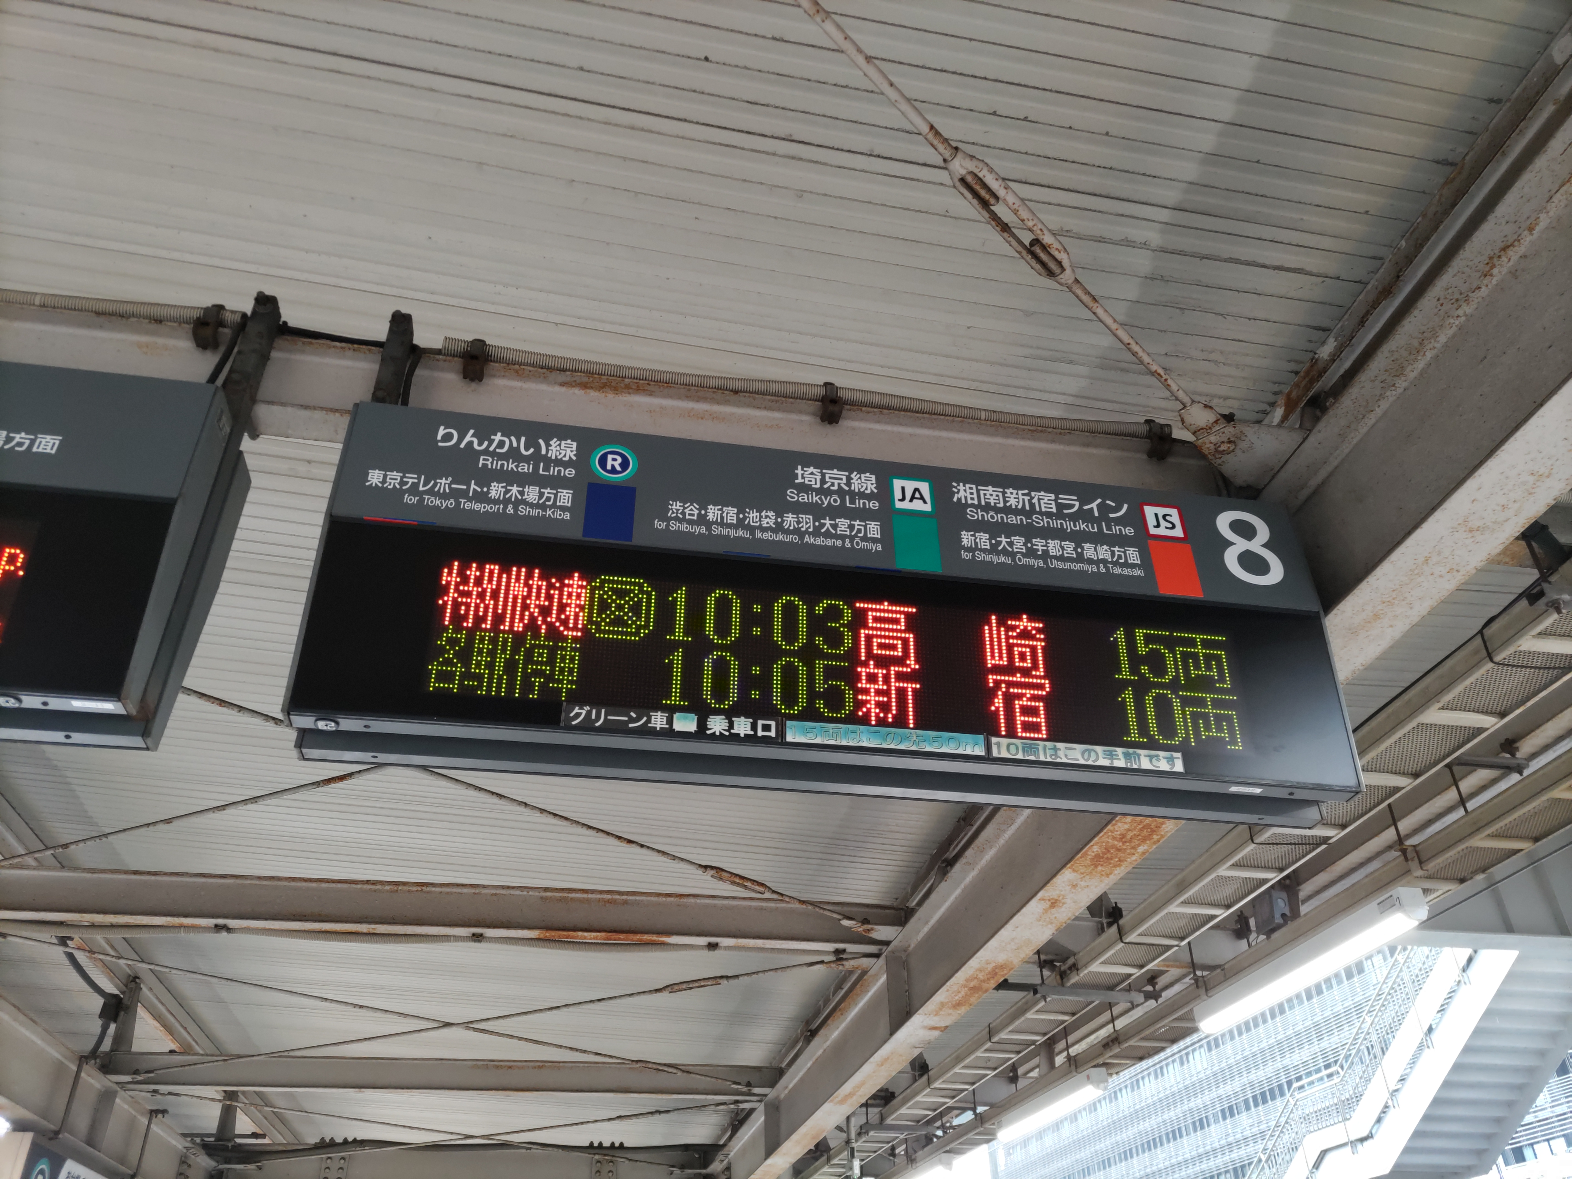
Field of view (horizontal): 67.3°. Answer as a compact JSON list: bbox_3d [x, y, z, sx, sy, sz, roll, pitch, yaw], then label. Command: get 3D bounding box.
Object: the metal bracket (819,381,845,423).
[{"bbox_3d":[0.106,-0.429,2.724,0.046,0.072,0.050,5,-35,-9],"label":"metal bracket"}]

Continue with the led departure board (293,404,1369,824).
[{"bbox_3d":[0.116,0.092,2.433,2.006,0.677,0.331,5,-35,-9],"label":"led departure board"}]

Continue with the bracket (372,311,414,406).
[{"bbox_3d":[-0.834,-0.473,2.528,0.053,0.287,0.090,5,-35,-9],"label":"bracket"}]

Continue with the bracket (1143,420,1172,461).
[{"bbox_3d":[0.903,-0.361,2.859,0.046,0.072,0.050,5,-35,-9],"label":"bracket"}]

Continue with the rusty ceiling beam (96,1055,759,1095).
[{"bbox_3d":[-2.210,3.279,7.983,4.330,0.200,0.100,5,-35,-9],"label":"rusty ceiling beam"}]

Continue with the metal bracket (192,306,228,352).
[{"bbox_3d":[-1.230,-0.557,2.508,0.046,0.072,0.050,5,-35,-9],"label":"metal bracket"}]

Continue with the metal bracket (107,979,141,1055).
[{"bbox_3d":[-4.350,2.818,7.806,0.105,0.500,0.100,5,-35,-9],"label":"metal bracket"}]

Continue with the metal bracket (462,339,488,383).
[{"bbox_3d":[-0.684,-0.501,2.594,0.046,0.072,0.050,5,-35,-9],"label":"metal bracket"}]

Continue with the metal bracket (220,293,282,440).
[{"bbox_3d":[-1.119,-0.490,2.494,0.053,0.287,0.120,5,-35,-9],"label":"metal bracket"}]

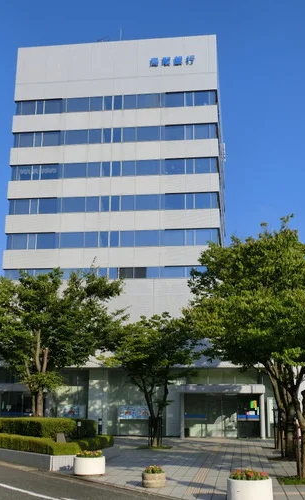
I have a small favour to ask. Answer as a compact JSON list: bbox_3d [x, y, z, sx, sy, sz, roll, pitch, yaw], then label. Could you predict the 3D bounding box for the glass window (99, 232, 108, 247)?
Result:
[{"bbox_3d":[-4.501,-0.924,60.700,0.800,1.490,0.120,-1,-14,7],"label":"glass window"}]

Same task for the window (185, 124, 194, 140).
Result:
[{"bbox_3d":[3.565,-11.187,62.206,0.699,1.530,0.120,-1,-14,7],"label":"window"}]

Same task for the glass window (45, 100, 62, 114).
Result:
[{"bbox_3d":[-9.846,-14.213,64.811,1.718,1.540,0.120,-1,-14,7],"label":"glass window"}]

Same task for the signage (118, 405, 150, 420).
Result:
[{"bbox_3d":[-1.018,9.452,37.809,1.943,0.756,0.080,-1,-14,7],"label":"signage"}]

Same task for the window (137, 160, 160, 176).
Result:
[{"bbox_3d":[-0.388,-7.772,61.689,2.317,1.579,0.120,-1,-15,7],"label":"window"}]

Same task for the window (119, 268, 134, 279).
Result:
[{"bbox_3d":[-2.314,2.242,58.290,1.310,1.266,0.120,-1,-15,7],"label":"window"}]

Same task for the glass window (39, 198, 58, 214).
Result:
[{"bbox_3d":[-10.521,-4.348,65.234,1.833,1.673,0.100,-1,-15,8],"label":"glass window"}]

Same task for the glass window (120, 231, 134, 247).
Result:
[{"bbox_3d":[-2.320,-1.040,59.691,1.336,1.532,0.150,-1,-14,8],"label":"glass window"}]

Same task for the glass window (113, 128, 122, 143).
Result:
[{"bbox_3d":[-3.400,-11.097,63.136,0.790,1.585,0.120,-1,-14,7],"label":"glass window"}]

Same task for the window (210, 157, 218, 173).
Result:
[{"bbox_3d":[6.072,-8.276,63.993,0.565,1.688,0.100,-1,-15,8],"label":"window"}]

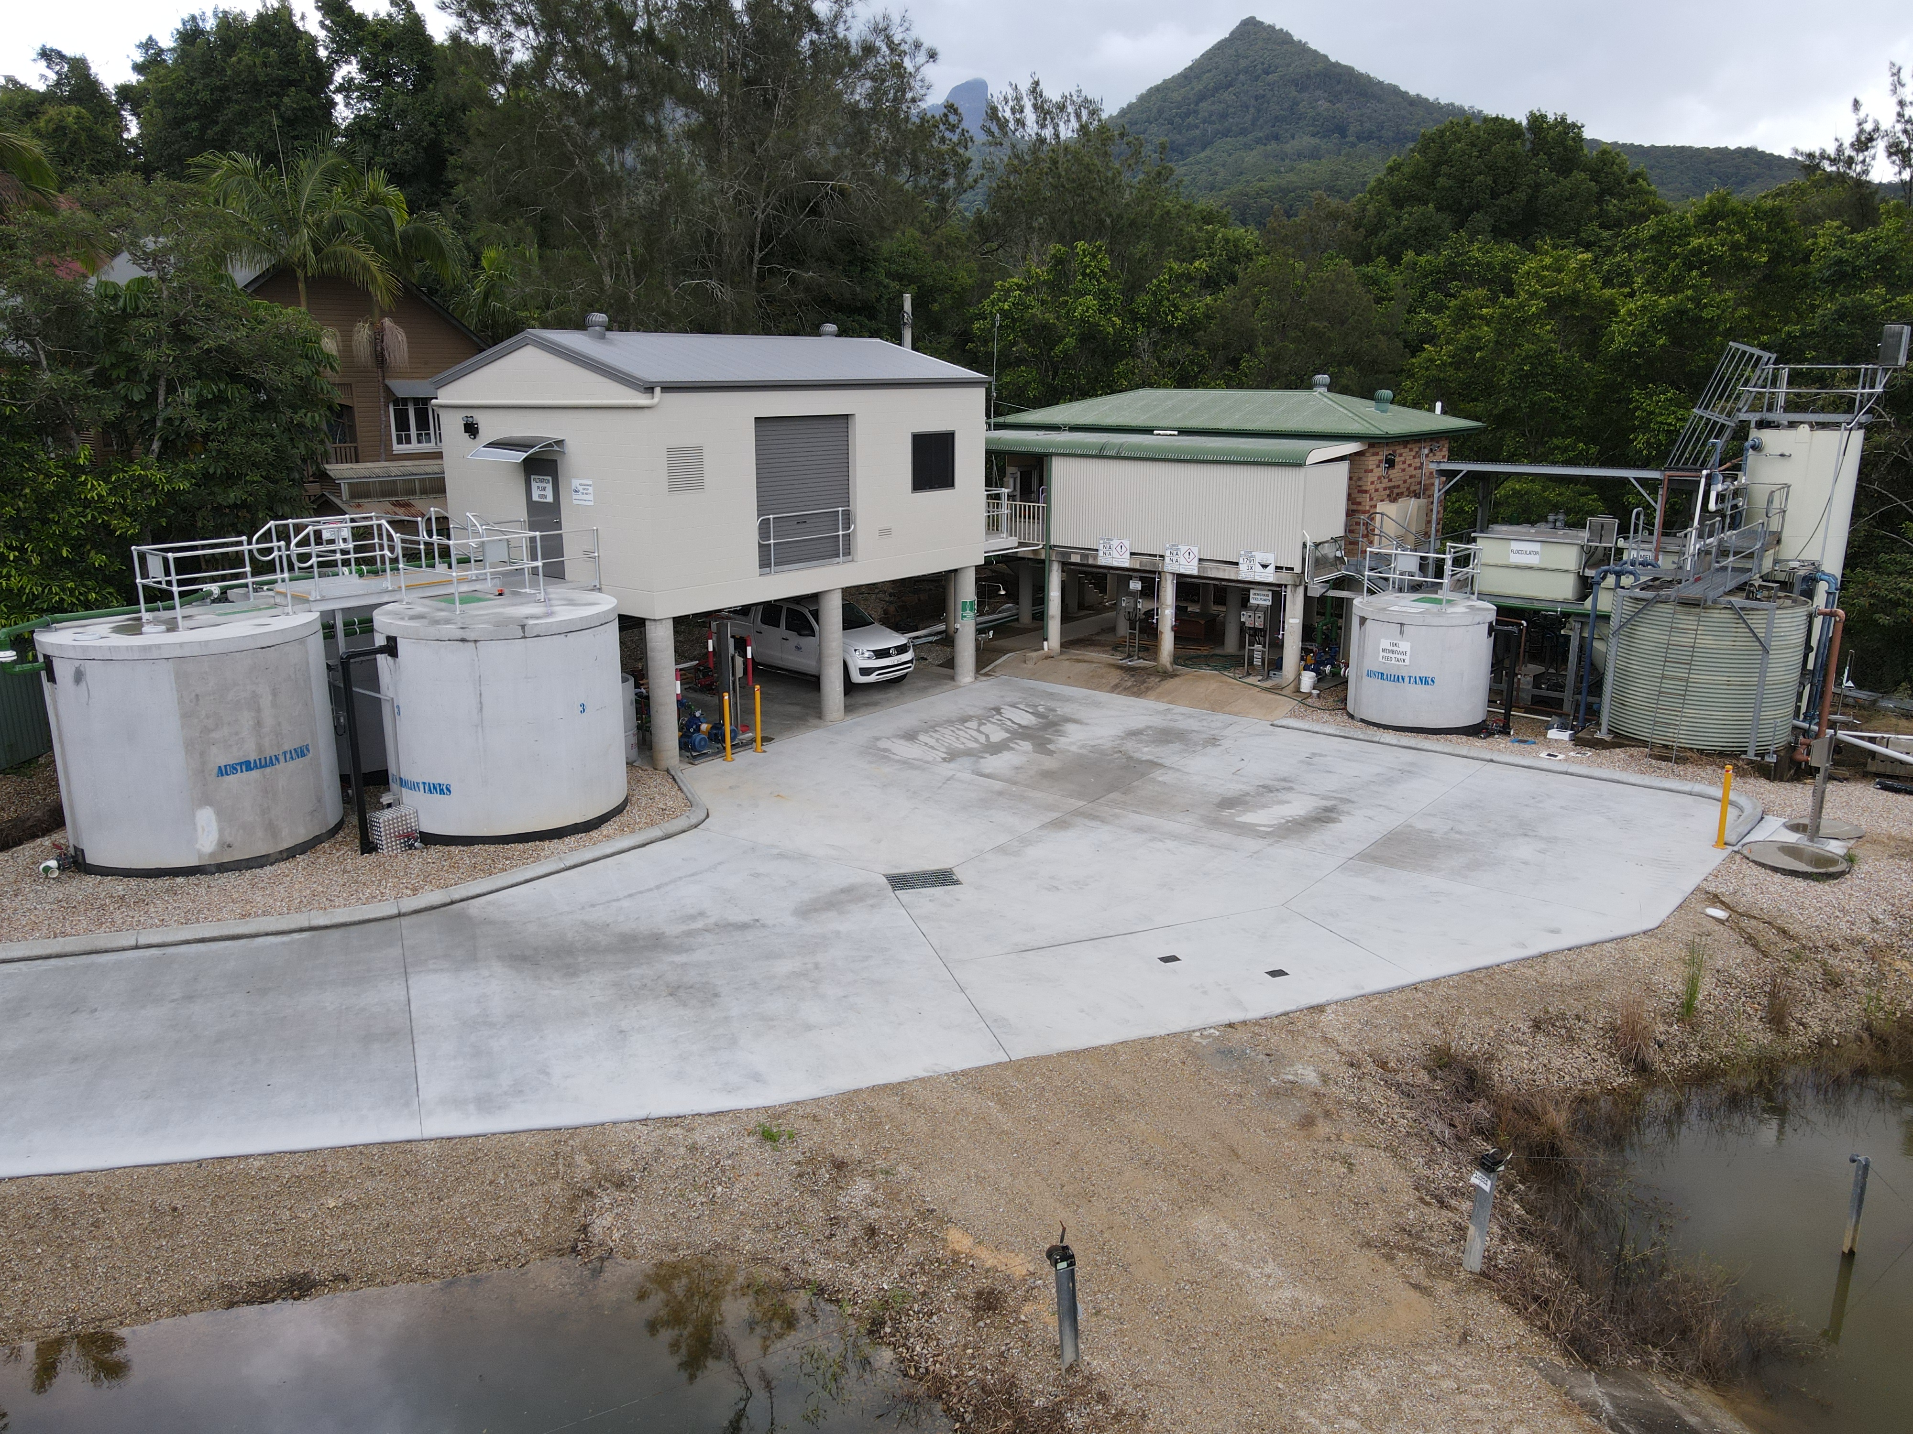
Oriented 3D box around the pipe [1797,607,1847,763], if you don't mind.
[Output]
[{"bbox_3d":[15.123,-0.565,23.346,0.520,2.720,0.220,9,17,31],"label":"pipe"}]

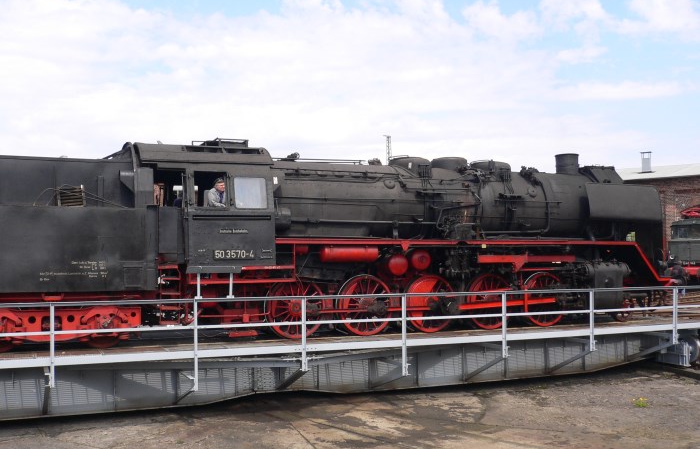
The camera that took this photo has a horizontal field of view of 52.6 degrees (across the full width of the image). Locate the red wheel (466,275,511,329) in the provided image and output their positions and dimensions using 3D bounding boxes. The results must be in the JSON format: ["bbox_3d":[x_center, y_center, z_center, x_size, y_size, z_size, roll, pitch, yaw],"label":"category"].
[{"bbox_3d":[3.391,1.875,17.391,1.400,1.400,0.160,1,-2,-22],"label":"red wheel"}]

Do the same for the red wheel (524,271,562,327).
[{"bbox_3d":[4.921,1.899,18.008,1.400,1.400,0.160,1,-2,-22],"label":"red wheel"}]

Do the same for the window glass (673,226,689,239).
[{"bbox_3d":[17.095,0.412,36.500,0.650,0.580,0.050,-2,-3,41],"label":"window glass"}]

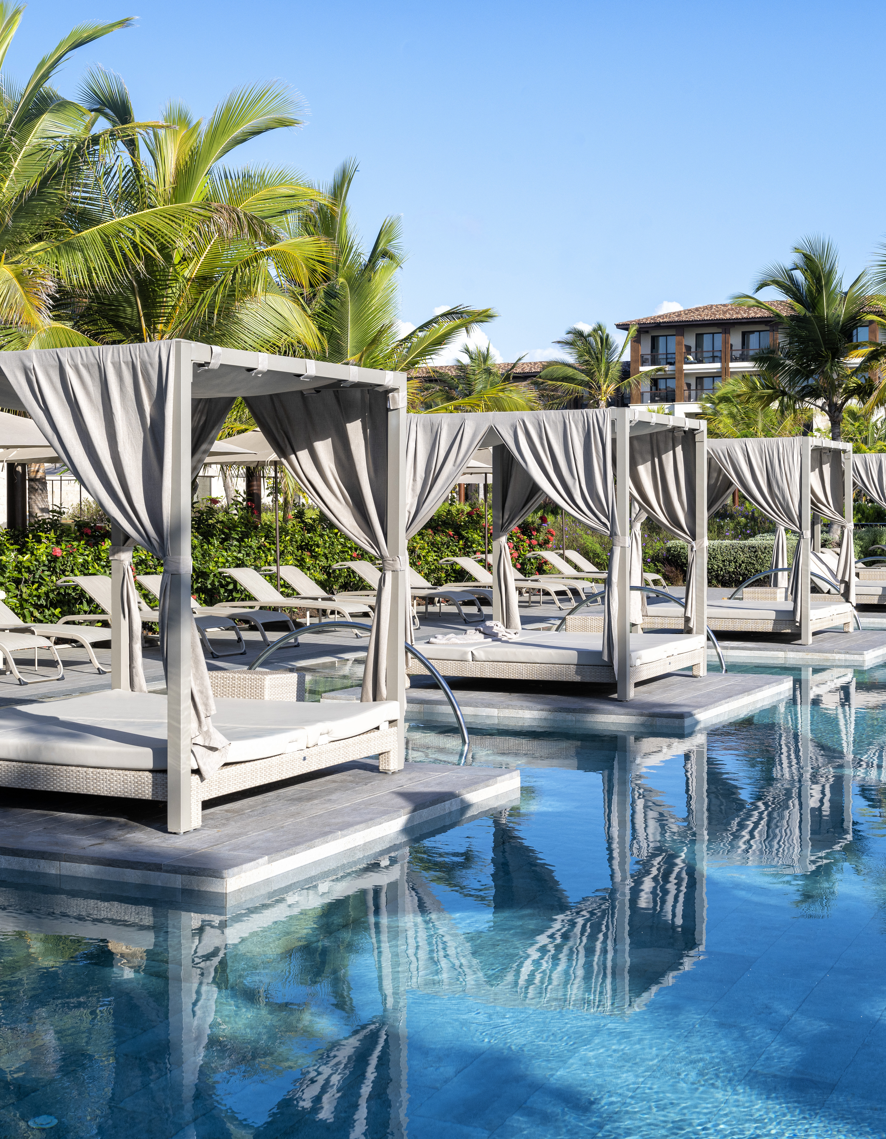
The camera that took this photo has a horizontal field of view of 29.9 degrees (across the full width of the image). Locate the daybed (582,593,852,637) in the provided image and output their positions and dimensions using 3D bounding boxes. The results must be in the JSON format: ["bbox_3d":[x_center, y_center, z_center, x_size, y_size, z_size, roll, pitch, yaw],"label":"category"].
[{"bbox_3d":[3.373,0.521,18.598,2.009,0.442,2.094,1,2,26],"label":"daybed"}]

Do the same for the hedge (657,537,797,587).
[{"bbox_3d":[5.485,-0.156,30.238,2.601,0.920,1.200,1,2,27],"label":"hedge"}]

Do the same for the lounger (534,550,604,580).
[{"bbox_3d":[2.282,0.070,27.023,2.013,0.736,0.638,1,2,26],"label":"lounger"}]

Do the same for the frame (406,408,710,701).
[{"bbox_3d":[0.924,-0.153,13.611,2.009,2.160,2.094,1,2,26],"label":"frame"}]

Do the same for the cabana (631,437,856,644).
[{"bbox_3d":[3.369,-0.332,18.458,1.921,2.130,2.044,1,2,27],"label":"cabana"}]

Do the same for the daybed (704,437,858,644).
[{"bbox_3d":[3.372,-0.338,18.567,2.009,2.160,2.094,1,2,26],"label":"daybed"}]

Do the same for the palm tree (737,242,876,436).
[{"bbox_3d":[8.692,-4.036,39.435,3.800,8.000,3.800,0,2,12],"label":"palm tree"}]

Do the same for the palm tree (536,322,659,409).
[{"bbox_3d":[5.941,-5.226,64.000,4.732,8.688,4.732,0,2,0],"label":"palm tree"}]

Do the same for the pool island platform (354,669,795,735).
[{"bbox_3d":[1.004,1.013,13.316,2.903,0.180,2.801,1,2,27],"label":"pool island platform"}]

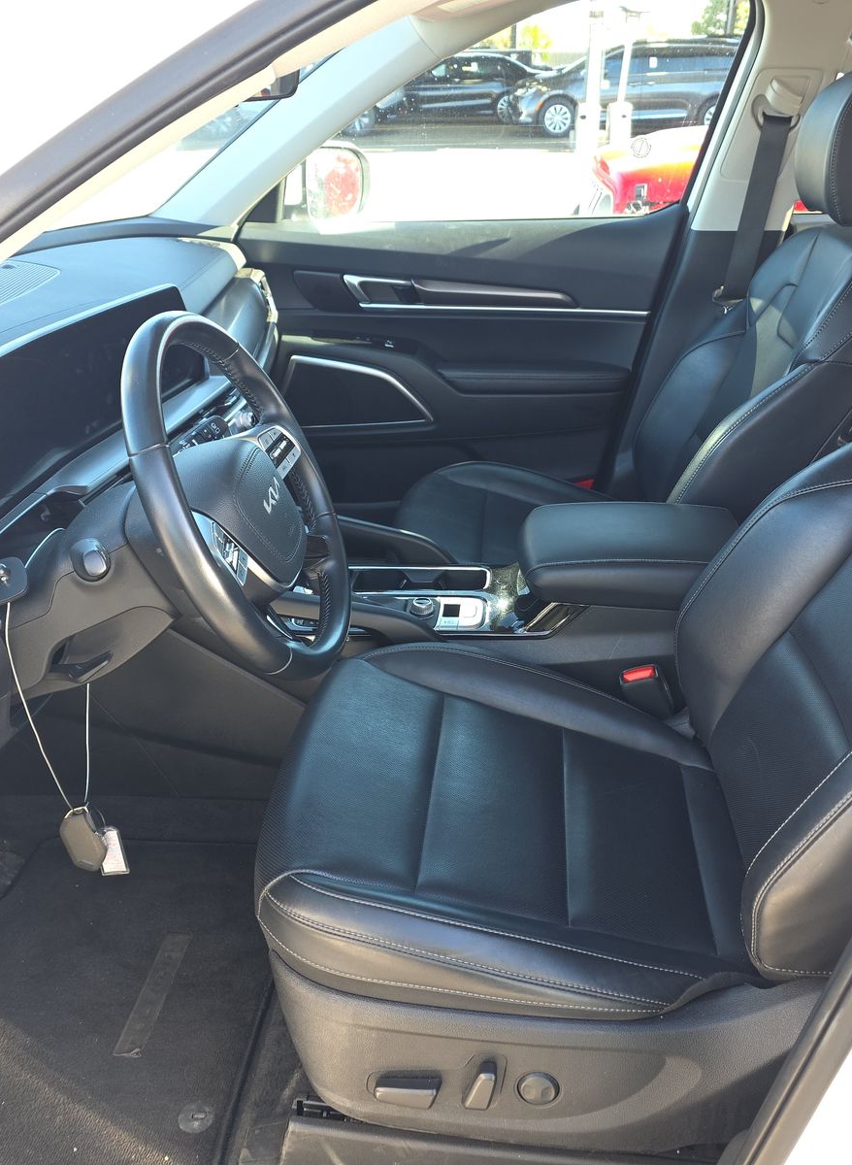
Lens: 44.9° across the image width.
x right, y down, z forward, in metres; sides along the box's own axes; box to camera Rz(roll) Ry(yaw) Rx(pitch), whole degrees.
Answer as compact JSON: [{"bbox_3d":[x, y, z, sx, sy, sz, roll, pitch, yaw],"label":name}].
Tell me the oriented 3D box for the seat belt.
[{"bbox_3d":[0.565,-0.643,1.805,0.070,0.350,0.045,6,33,3],"label":"seat belt"}]

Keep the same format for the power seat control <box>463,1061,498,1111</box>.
[{"bbox_3d":[0.051,0.471,0.965,0.024,0.052,0.020,15,28,-1],"label":"power seat control"}]

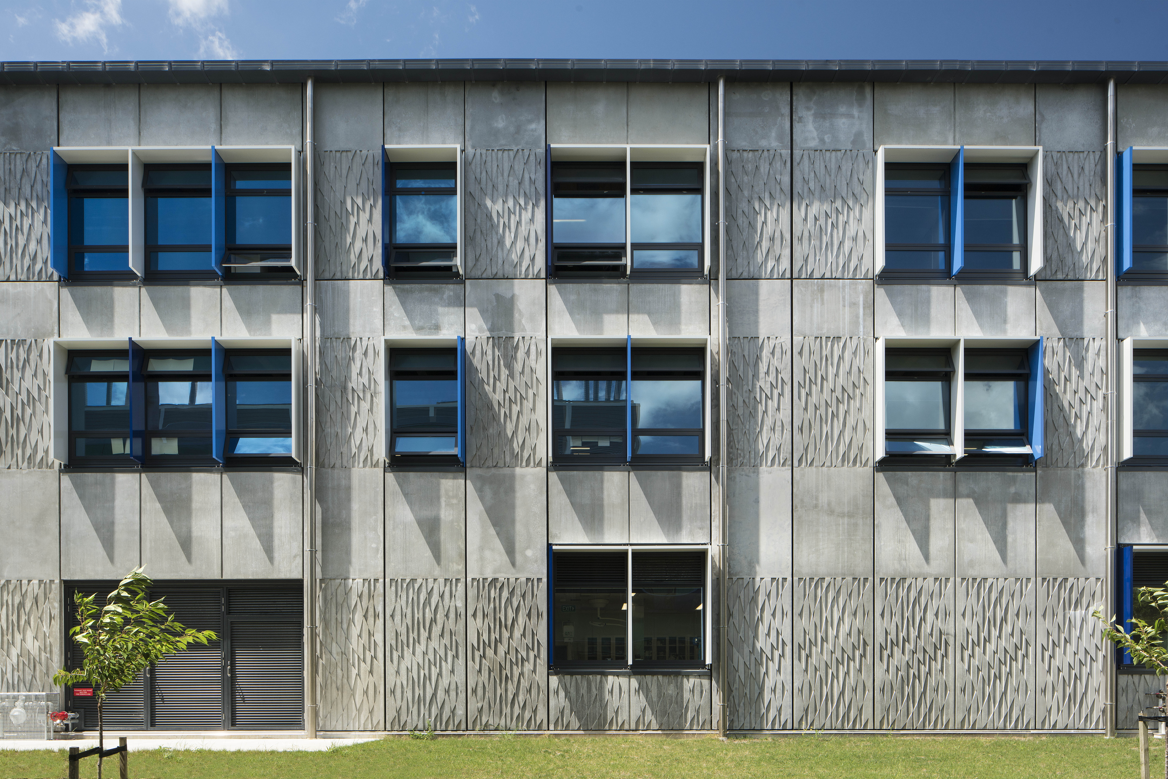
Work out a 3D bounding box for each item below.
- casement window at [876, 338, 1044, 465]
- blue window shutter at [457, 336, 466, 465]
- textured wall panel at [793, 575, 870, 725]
[{"bbox_3d":[6.888,0.222,14.270,2.959,2.316,0.400,0,0,0],"label":"casement window"},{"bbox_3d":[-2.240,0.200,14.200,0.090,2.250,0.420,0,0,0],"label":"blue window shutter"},{"bbox_3d":[4.694,4.978,14.730,1.481,2.876,0.100,0,0,0],"label":"textured wall panel"}]

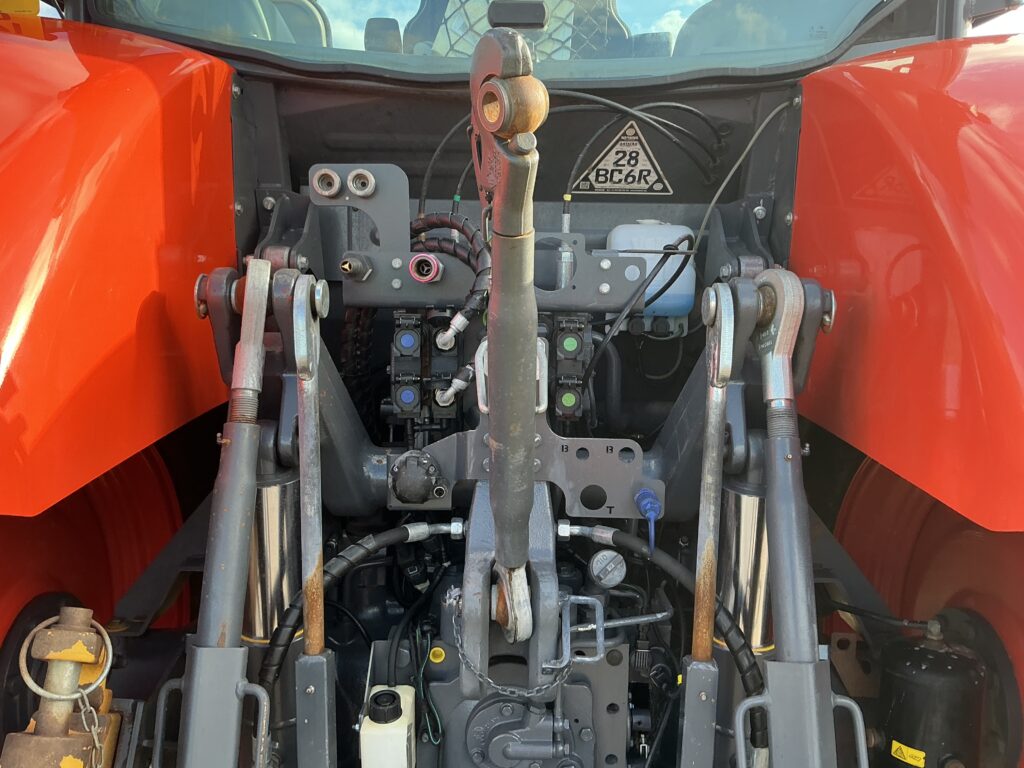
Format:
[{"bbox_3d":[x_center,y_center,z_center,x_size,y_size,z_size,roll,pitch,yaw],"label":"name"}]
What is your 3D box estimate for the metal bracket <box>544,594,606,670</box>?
[{"bbox_3d":[0.079,0.309,1.030,0.072,0.082,0.045,1,8,0],"label":"metal bracket"}]

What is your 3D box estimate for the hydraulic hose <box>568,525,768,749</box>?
[{"bbox_3d":[0.212,0.343,1.130,0.260,0.285,0.120,1,8,0],"label":"hydraulic hose"}]

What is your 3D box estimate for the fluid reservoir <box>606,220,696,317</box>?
[{"bbox_3d":[0.221,-0.183,1.310,0.130,0.142,0.100,1,8,0],"label":"fluid reservoir"}]

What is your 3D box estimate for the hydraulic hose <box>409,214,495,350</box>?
[{"bbox_3d":[-0.089,-0.151,1.220,0.112,0.195,0.130,1,8,0],"label":"hydraulic hose"}]

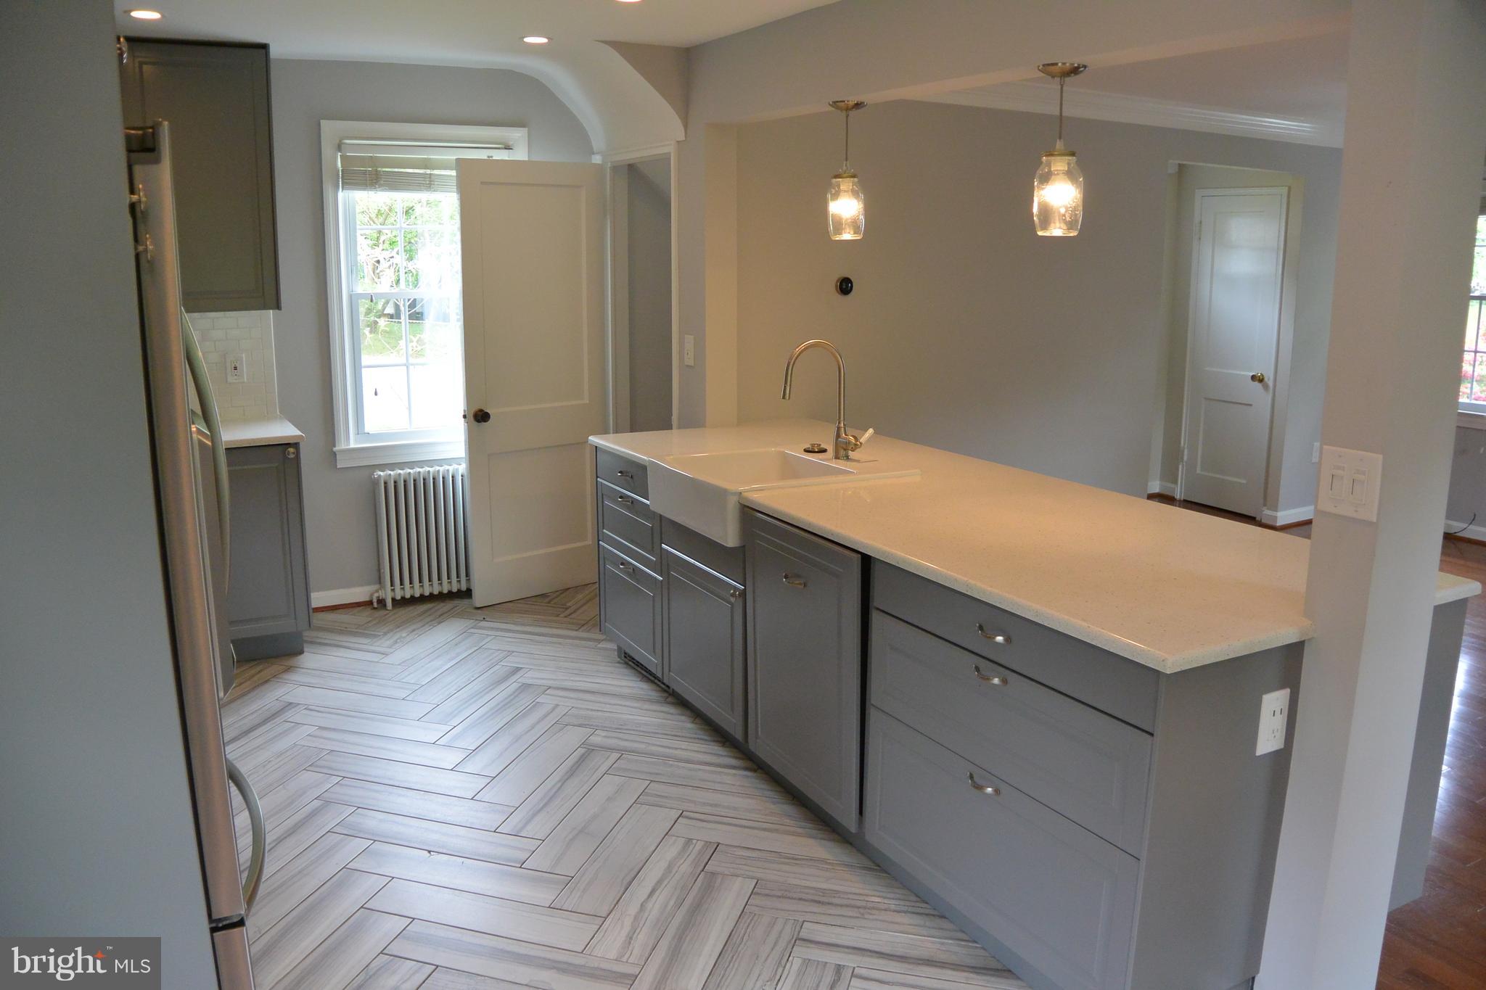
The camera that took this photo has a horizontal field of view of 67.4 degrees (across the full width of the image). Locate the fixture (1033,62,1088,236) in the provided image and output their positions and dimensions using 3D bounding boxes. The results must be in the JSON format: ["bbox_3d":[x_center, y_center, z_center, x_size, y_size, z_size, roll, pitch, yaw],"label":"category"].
[{"bbox_3d":[0.781,-0.849,2.747,0.122,0.422,0.122,-6,13,-27],"label":"fixture"}]

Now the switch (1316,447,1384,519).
[{"bbox_3d":[1.116,-0.020,2.051,0.012,0.125,0.124,-6,13,-27],"label":"switch"}]

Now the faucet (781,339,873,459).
[{"bbox_3d":[0.290,-0.318,3.827,0.280,0.415,0.155,-6,13,-27],"label":"faucet"}]

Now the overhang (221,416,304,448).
[{"bbox_3d":[-2.080,-0.258,4.629,0.420,0.038,0.660,-6,13,-27],"label":"overhang"}]

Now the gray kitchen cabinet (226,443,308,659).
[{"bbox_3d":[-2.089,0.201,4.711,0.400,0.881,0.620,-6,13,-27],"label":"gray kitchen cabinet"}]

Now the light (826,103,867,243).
[{"bbox_3d":[0.335,-1.040,3.579,0.122,0.438,0.122,0,11,0],"label":"light"}]

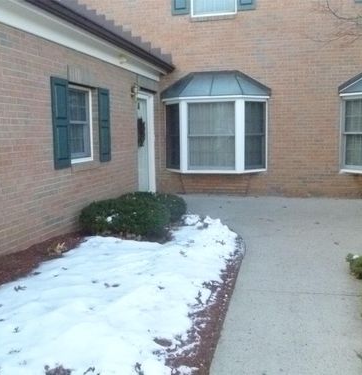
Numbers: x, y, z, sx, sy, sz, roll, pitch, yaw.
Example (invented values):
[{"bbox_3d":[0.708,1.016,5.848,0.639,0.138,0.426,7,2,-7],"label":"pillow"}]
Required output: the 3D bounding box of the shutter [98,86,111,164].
[{"bbox_3d":[-1.160,-0.931,6.097,0.040,1.080,0.358,2,8,15],"label":"shutter"}]

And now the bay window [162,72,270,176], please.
[{"bbox_3d":[0.609,-1.331,8.153,2.257,2.030,0.594,2,8,15],"label":"bay window"}]

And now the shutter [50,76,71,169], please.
[{"bbox_3d":[-1.477,-0.767,4.950,0.040,1.080,0.358,2,8,15],"label":"shutter"}]

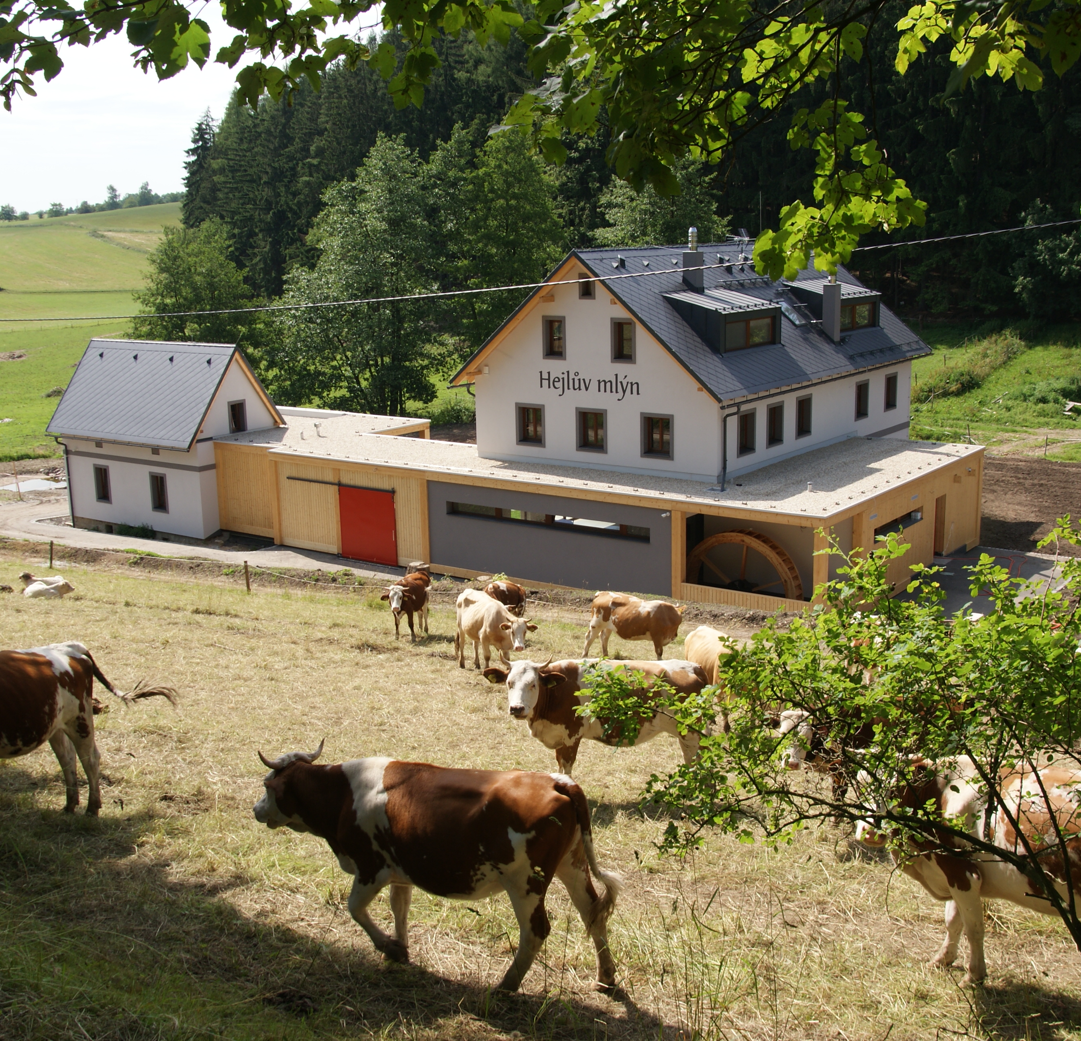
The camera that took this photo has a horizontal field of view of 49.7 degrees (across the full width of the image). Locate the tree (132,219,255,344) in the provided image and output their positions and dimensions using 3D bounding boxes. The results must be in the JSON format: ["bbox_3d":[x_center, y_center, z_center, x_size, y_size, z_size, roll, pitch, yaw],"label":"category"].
[{"bbox_3d":[-25.239,-15.083,86.506,9.400,13.669,9.400,-2,13,0],"label":"tree"}]

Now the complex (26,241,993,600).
[{"bbox_3d":[-1.356,-5.888,50.177,37.760,11.680,21.520,8,16,37],"label":"complex"}]

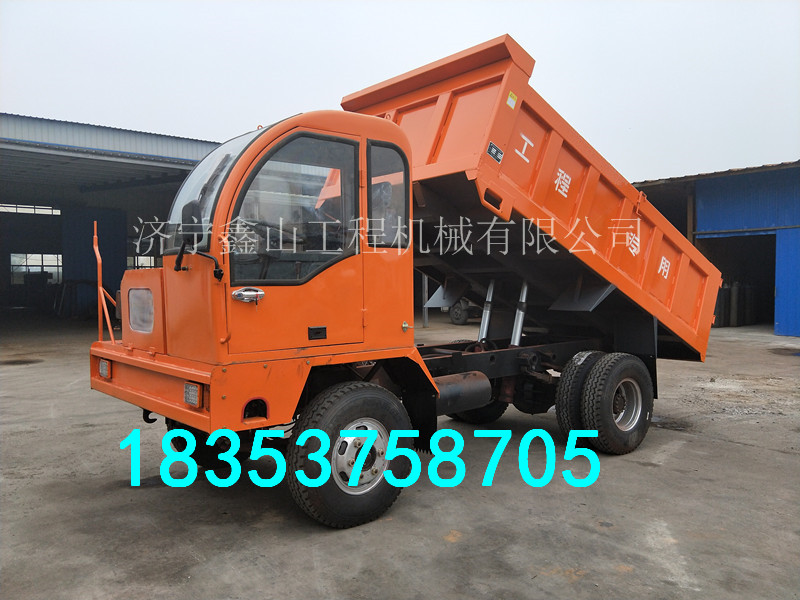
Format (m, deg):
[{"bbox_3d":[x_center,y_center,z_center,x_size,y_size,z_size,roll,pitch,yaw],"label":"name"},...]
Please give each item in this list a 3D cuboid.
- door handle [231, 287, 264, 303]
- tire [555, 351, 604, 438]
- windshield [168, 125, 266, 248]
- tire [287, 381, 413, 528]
[{"bbox_3d":[-0.748,-0.027,2.860,0.178,0.077,0.056,-1,2,-41],"label":"door handle"},{"bbox_3d":[1.702,0.889,5.208,0.850,0.850,0.240,-1,1,-43],"label":"tire"},{"bbox_3d":[-0.870,-0.579,2.917,0.460,0.740,0.560,-1,1,-43],"label":"windshield"},{"bbox_3d":[-0.277,0.926,3.504,0.850,0.850,0.240,-1,1,-43],"label":"tire"}]

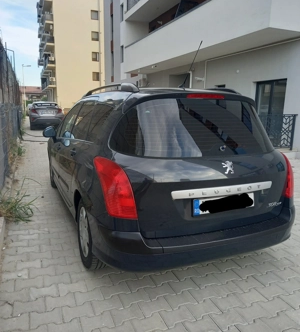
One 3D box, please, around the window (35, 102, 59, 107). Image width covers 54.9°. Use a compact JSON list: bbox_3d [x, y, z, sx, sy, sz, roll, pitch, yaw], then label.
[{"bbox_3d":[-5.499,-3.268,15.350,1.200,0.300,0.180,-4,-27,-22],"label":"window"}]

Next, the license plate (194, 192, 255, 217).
[{"bbox_3d":[0.532,0.269,2.033,0.520,0.115,0.020,-4,8,-23],"label":"license plate"}]

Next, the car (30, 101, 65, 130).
[{"bbox_3d":[-6.030,-2.928,16.615,1.795,1.560,4.360,-4,13,-22],"label":"car"}]

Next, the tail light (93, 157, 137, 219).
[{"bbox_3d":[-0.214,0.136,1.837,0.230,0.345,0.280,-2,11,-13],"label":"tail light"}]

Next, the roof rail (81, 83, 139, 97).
[{"bbox_3d":[-0.469,-0.722,2.834,0.070,0.085,1.950,-4,12,-23],"label":"roof rail"}]

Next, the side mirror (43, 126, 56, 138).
[{"bbox_3d":[-1.496,-0.499,4.295,0.190,0.165,0.130,-4,12,-23],"label":"side mirror"}]

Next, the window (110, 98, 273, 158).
[{"bbox_3d":[0.432,-0.271,2.180,1.350,0.430,0.190,-4,-10,-23],"label":"window"}]

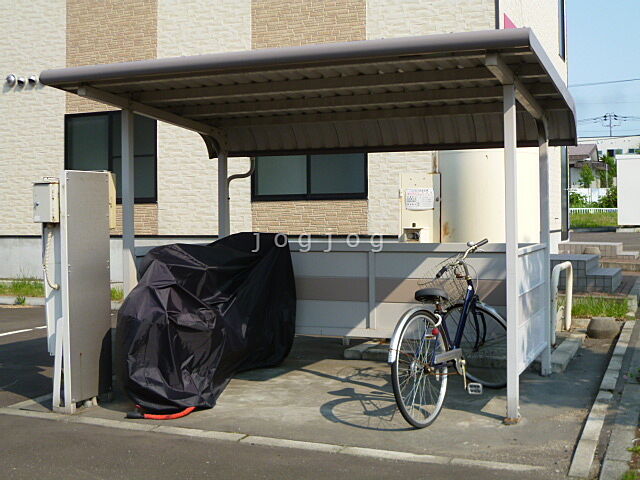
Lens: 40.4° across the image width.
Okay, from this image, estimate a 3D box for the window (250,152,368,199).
[{"bbox_3d":[-0.151,-1.188,11.568,1.720,1.350,0.120,0,1,26],"label":"window"}]

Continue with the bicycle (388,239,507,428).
[{"bbox_3d":[0.845,0.553,5.403,0.600,1.050,1.650,0,1,29],"label":"bicycle"}]

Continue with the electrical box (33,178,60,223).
[{"bbox_3d":[-1.817,-0.242,5.771,0.145,0.265,0.095,0,1,22],"label":"electrical box"}]

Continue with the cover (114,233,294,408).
[{"bbox_3d":[-0.762,0.502,6.404,0.680,1.070,1.720,0,2,18],"label":"cover"}]

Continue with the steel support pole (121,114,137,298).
[{"bbox_3d":[-1.353,0.080,6.178,0.065,2.000,0.065,0,1,22],"label":"steel support pole"}]

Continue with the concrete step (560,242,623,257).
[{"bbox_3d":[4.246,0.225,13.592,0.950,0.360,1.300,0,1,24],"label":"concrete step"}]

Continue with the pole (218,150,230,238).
[{"bbox_3d":[-0.846,0.133,7.718,0.065,1.820,0.065,0,1,22],"label":"pole"}]

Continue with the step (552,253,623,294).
[{"bbox_3d":[3.510,0.438,11.880,1.100,0.410,1.550,0,1,24],"label":"step"}]

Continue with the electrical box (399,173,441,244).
[{"bbox_3d":[1.050,-0.309,9.091,0.360,0.760,0.240,0,1,24],"label":"electrical box"}]

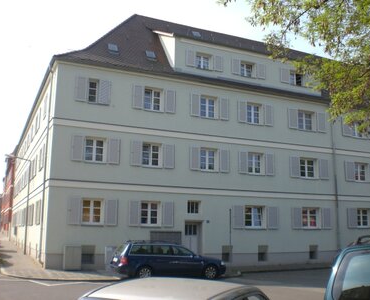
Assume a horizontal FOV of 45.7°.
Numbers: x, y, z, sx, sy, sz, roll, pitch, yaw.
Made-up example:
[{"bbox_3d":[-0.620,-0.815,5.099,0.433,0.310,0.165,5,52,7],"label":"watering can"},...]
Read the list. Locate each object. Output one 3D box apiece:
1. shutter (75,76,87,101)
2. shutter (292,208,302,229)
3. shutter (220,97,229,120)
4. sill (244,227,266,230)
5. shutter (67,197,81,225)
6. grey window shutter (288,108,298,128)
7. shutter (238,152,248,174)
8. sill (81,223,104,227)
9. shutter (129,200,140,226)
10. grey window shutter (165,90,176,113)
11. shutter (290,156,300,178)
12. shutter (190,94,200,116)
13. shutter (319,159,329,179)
[{"bbox_3d":[-5.456,-3.208,23.137,0.620,1.360,0.050,5,-13,-23],"label":"shutter"},{"bbox_3d":[6.701,4.108,26.235,0.760,1.270,0.050,5,-12,-24],"label":"shutter"},{"bbox_3d":[2.292,-2.371,25.517,0.610,1.370,0.050,5,-12,-24],"label":"shutter"},{"bbox_3d":[4.117,4.603,25.780,1.450,0.110,0.200,5,-13,-23],"label":"sill"},{"bbox_3d":[-5.271,2.929,20.984,0.630,1.255,0.050,5,-12,-24],"label":"shutter"},{"bbox_3d":[7.013,-2.033,28.449,0.720,1.360,0.050,5,-13,-23],"label":"grey window shutter"},{"bbox_3d":[3.495,0.753,26.313,0.620,1.360,0.050,5,-13,-23],"label":"shutter"},{"bbox_3d":[-4.466,3.661,21.291,1.100,0.090,0.200,5,-12,-24],"label":"sill"},{"bbox_3d":[-2.648,3.344,23.048,0.620,1.360,0.050,5,-13,-23],"label":"shutter"},{"bbox_3d":[-0.777,-2.692,24.143,0.587,1.280,0.050,5,-12,-24],"label":"grey window shutter"},{"bbox_3d":[6.743,1.020,26.848,0.740,1.250,0.050,5,-12,-24],"label":"shutter"},{"bbox_3d":[0.602,-2.568,24.748,0.600,1.270,0.050,5,-12,-24],"label":"shutter"},{"bbox_3d":[9.143,1.246,28.726,0.710,1.360,0.050,5,-13,-23],"label":"shutter"}]

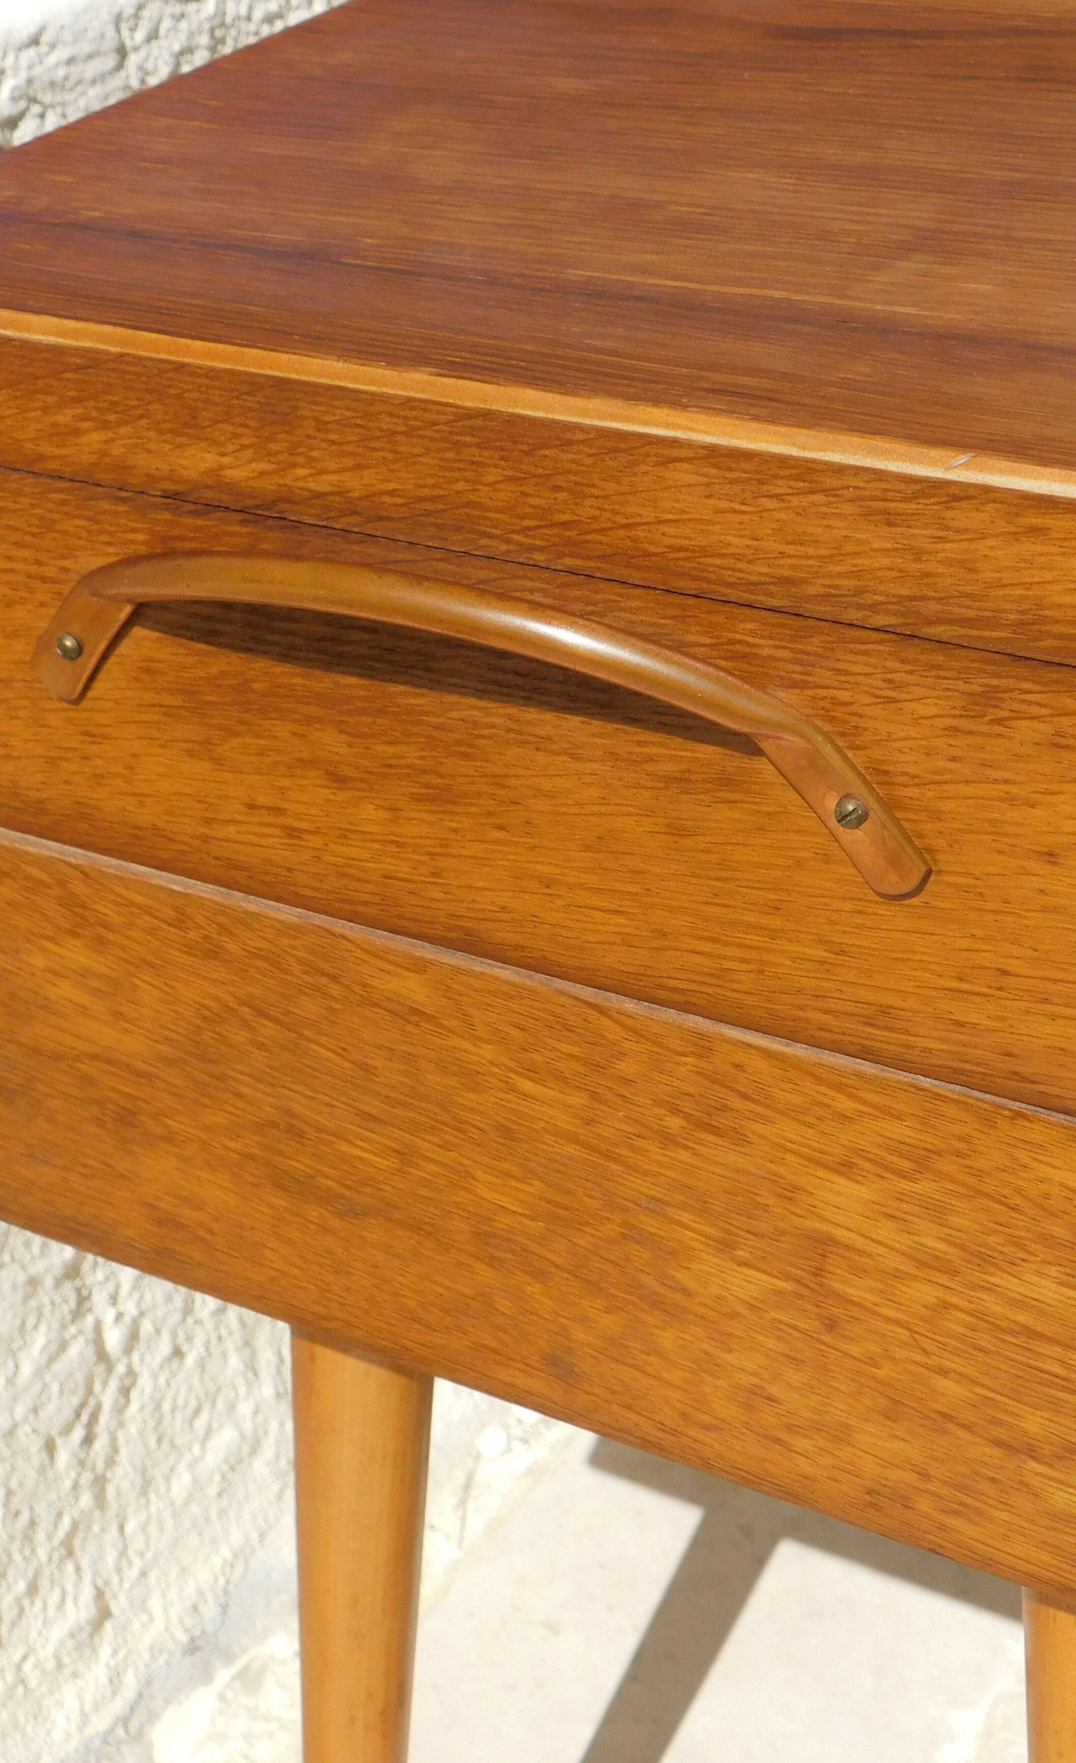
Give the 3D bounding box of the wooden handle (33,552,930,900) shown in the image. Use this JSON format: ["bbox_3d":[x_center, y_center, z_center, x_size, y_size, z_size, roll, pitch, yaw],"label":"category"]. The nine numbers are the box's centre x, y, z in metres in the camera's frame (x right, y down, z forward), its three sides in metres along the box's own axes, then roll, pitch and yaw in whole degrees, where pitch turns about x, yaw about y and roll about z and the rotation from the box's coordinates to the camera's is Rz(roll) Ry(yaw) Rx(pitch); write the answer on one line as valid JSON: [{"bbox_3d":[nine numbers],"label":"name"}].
[{"bbox_3d":[-0.021,-0.027,0.380,0.157,0.042,0.018,14,34,31],"label":"wooden handle"}]

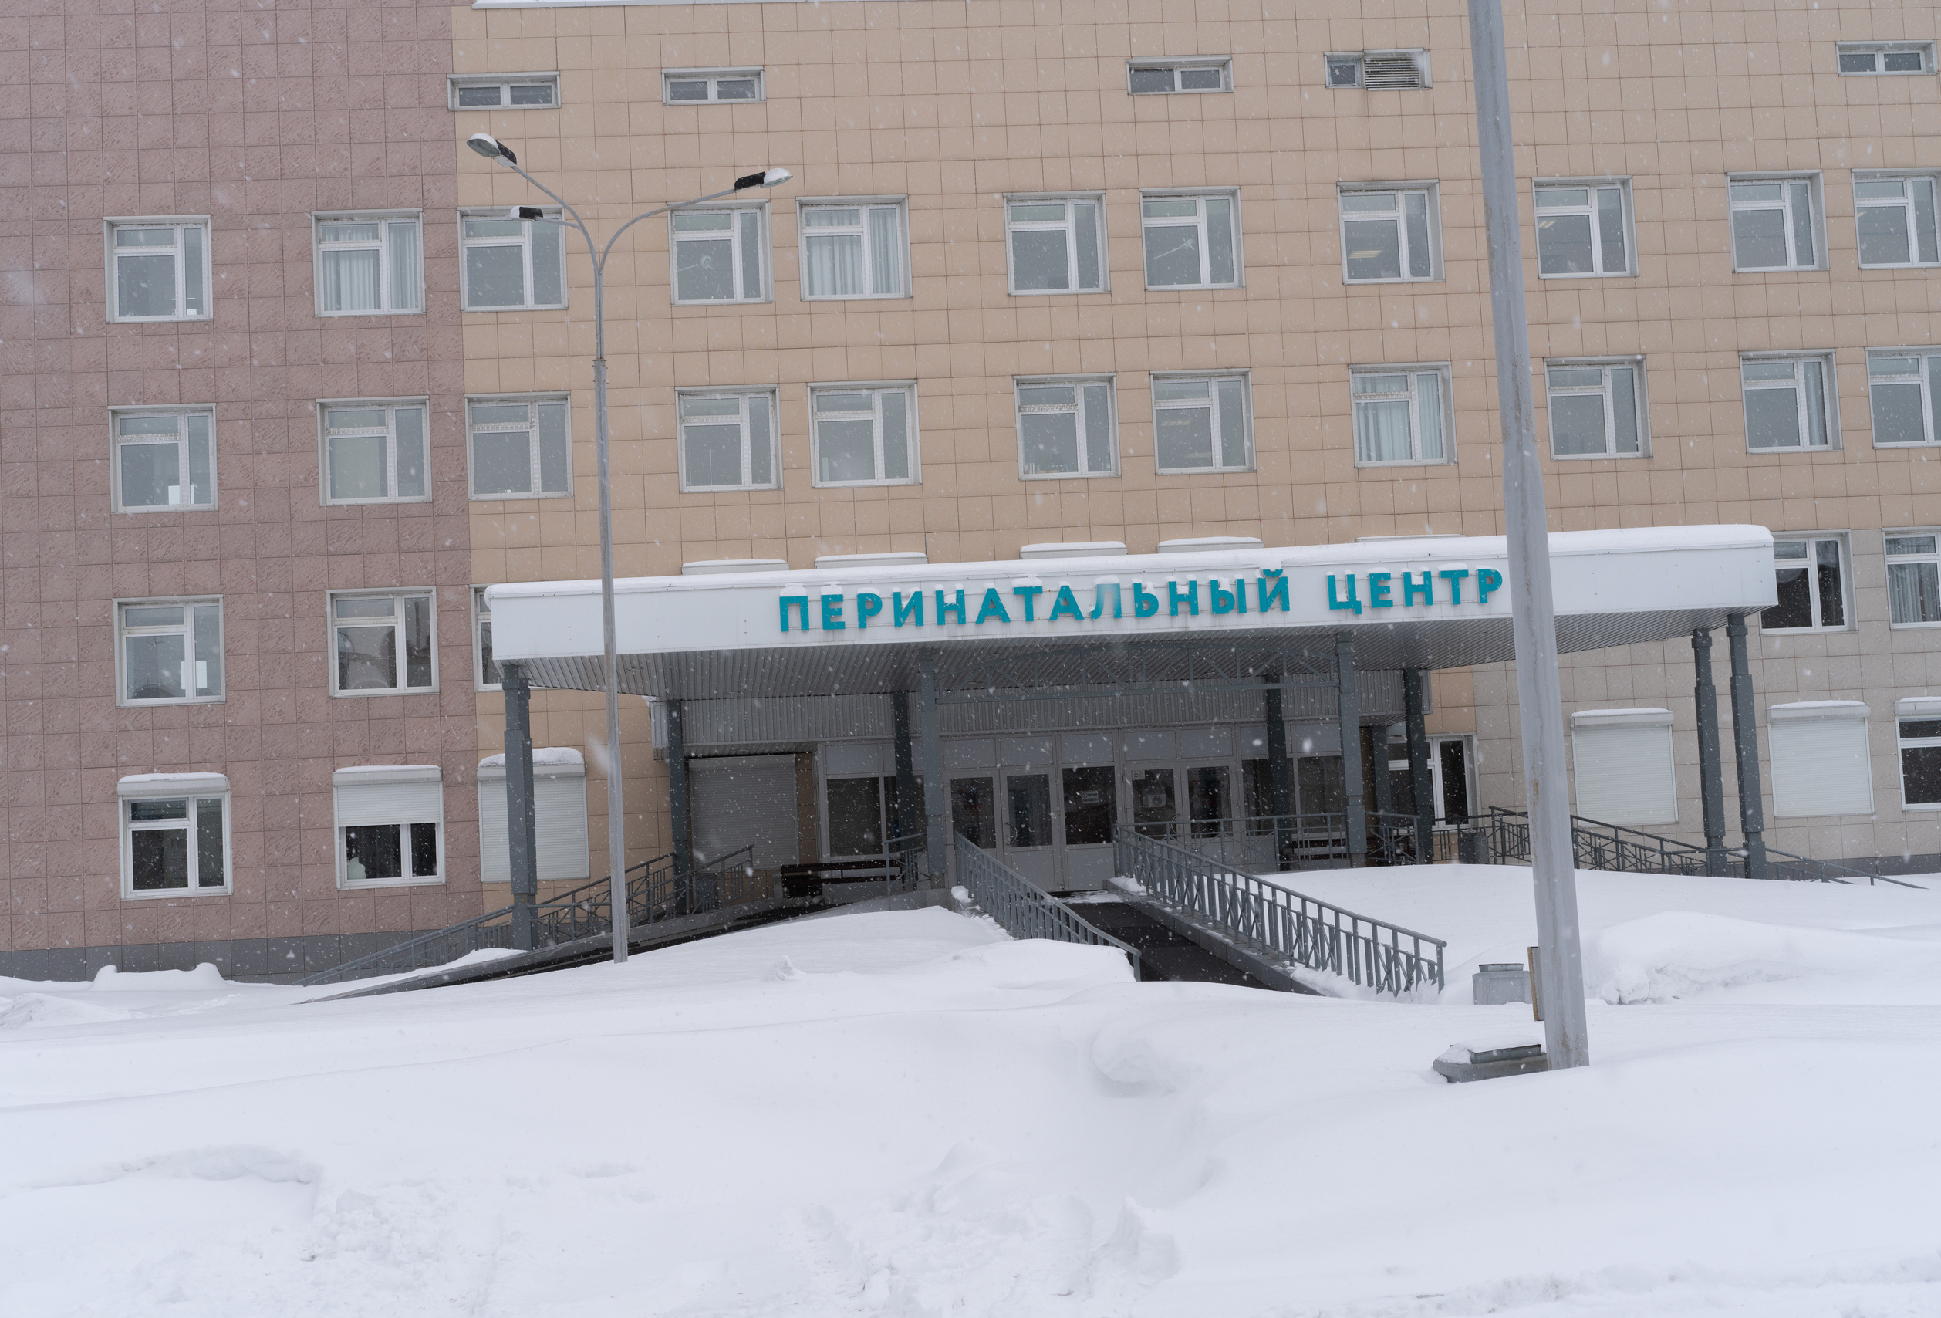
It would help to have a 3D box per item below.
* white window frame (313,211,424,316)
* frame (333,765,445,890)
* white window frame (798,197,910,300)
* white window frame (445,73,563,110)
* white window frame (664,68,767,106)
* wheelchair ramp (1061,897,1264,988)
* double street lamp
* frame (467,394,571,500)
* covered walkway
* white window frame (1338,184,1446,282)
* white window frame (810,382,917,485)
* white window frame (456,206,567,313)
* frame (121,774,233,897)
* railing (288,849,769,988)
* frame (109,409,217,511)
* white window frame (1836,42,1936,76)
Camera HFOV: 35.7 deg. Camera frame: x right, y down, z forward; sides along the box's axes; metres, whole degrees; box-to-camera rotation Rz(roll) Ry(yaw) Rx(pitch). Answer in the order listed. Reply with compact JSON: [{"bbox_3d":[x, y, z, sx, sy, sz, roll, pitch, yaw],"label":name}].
[{"bbox_3d":[-10.518,-6.915,52.857,1.864,1.824,0.200,-2,-5,-6],"label":"white window frame"},{"bbox_3d":[-9.817,2.862,51.007,1.800,1.991,0.250,-2,-6,-5],"label":"frame"},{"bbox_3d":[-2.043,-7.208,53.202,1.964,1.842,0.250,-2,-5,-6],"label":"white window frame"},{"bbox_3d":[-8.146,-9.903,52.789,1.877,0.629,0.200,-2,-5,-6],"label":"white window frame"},{"bbox_3d":[-4.505,-10.060,53.163,1.781,0.629,0.200,-2,-5,-6],"label":"white window frame"},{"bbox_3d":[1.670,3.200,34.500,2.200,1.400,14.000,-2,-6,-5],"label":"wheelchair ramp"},{"bbox_3d":[-3.920,-1.111,36.180,3.763,9.609,4.057,-2,-5,-6],"label":"double street lamp"},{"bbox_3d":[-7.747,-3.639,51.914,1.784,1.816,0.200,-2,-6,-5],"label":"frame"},{"bbox_3d":[2.309,1.333,47.225,18.830,5.024,7.400,-2,-5,-6],"label":"covered walkway"},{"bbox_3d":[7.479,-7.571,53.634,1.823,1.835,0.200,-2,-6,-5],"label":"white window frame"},{"bbox_3d":[-1.873,-3.961,53.397,1.918,1.827,0.200,-2,-5,-6],"label":"white window frame"},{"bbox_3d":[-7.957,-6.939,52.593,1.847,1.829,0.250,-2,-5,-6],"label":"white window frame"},{"bbox_3d":[-13.419,3.000,51.026,1.835,2.067,0.250,-2,-5,-6],"label":"frame"},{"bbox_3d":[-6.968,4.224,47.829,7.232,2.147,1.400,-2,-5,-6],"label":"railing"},{"bbox_3d":[-13.926,-3.444,52.184,1.768,1.827,0.200,-2,-5,-6],"label":"frame"},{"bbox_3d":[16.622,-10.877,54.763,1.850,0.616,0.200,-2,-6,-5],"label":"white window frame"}]

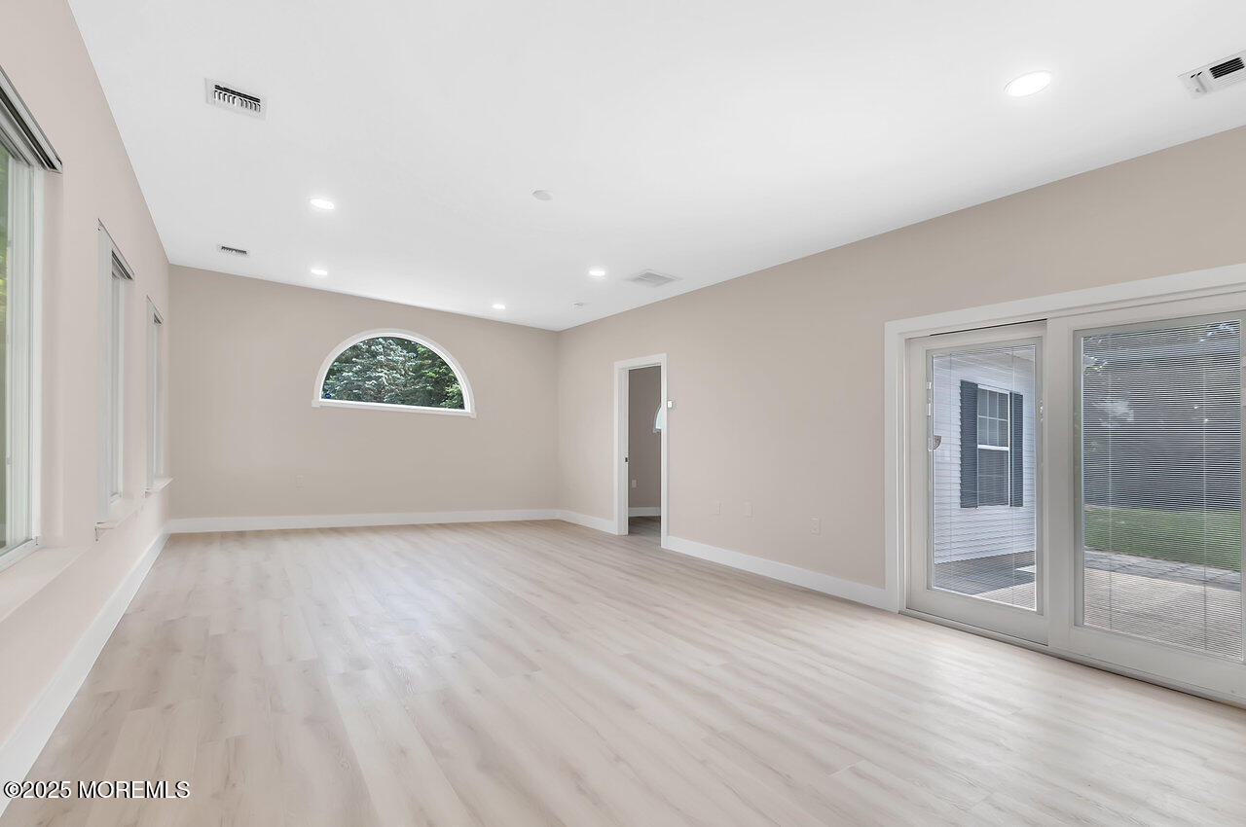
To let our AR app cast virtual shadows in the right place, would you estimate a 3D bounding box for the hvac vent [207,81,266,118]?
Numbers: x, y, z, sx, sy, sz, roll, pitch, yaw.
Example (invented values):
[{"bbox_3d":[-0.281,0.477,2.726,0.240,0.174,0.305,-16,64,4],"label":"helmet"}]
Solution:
[{"bbox_3d":[-1.920,-1.556,2.570,0.240,0.030,0.230,2,-2,-37],"label":"hvac vent"}]

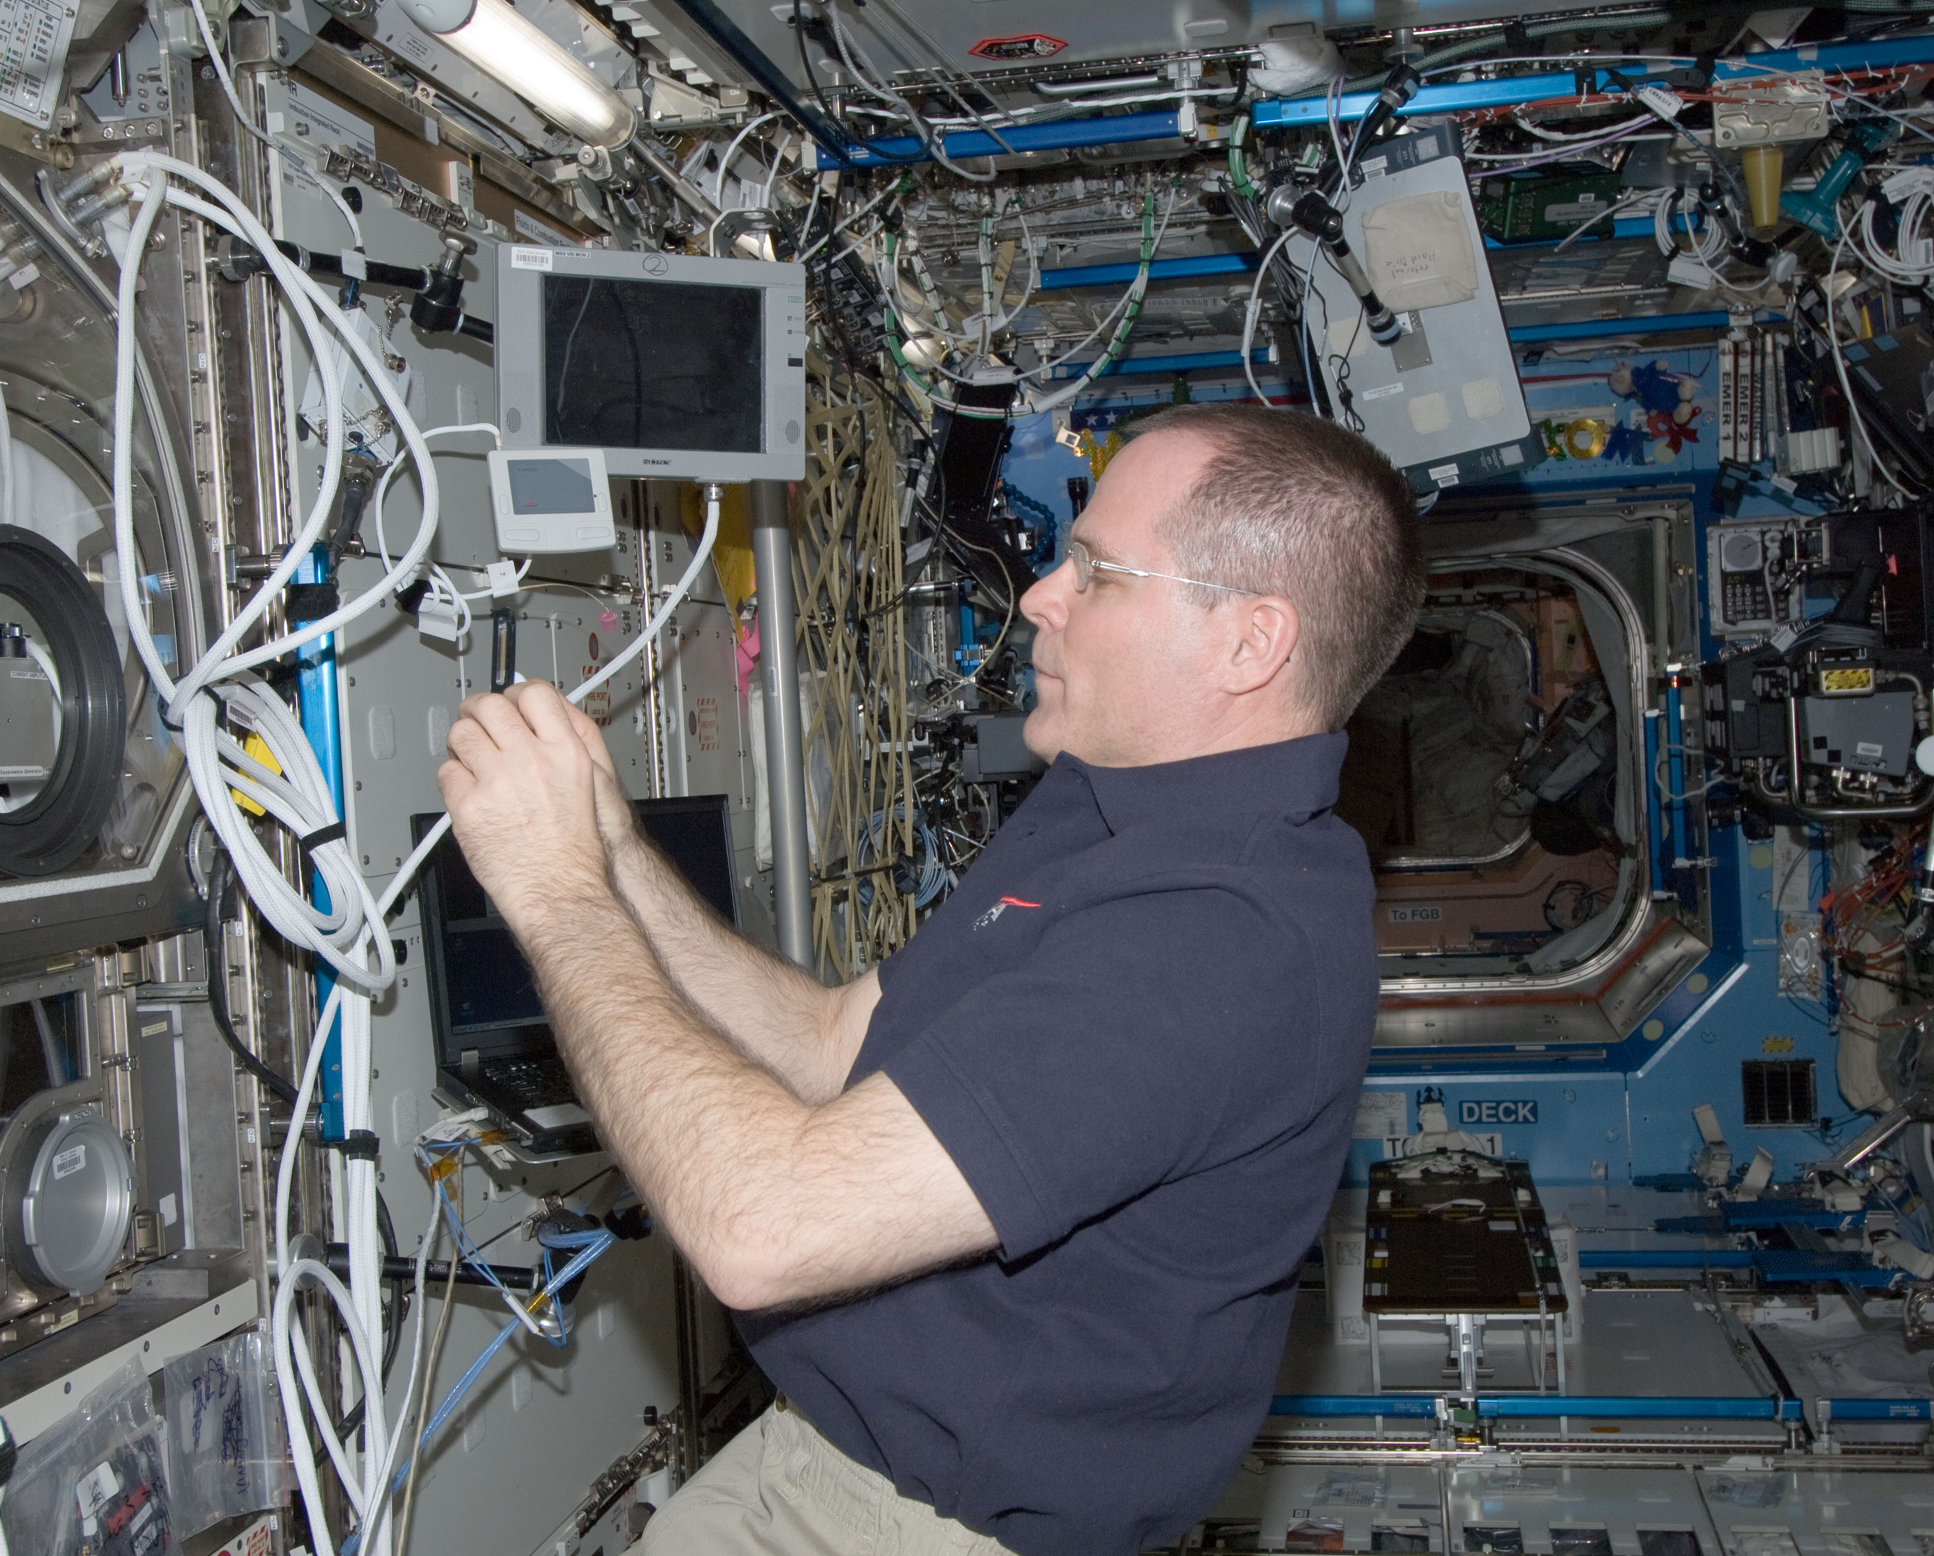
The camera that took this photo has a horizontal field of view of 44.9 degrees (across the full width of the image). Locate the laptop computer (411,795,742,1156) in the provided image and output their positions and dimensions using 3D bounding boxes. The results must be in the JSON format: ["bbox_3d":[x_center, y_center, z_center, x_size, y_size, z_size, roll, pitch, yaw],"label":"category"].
[{"bbox_3d":[-0.329,0.185,2.350,0.356,0.269,0.326,-4,11,-32],"label":"laptop computer"}]

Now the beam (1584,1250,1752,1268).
[{"bbox_3d":[1.501,1.040,5.048,0.510,0.031,0.027,-2,2,11],"label":"beam"}]

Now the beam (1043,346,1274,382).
[{"bbox_3d":[0.428,-0.925,5.196,0.518,0.031,0.027,-2,2,11],"label":"beam"}]

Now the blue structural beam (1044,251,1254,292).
[{"bbox_3d":[0.352,-0.891,4.124,0.465,0.031,0.027,-2,2,11],"label":"blue structural beam"}]

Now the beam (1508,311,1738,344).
[{"bbox_3d":[1.402,-0.967,5.005,0.520,0.031,0.027,-2,2,11],"label":"beam"}]

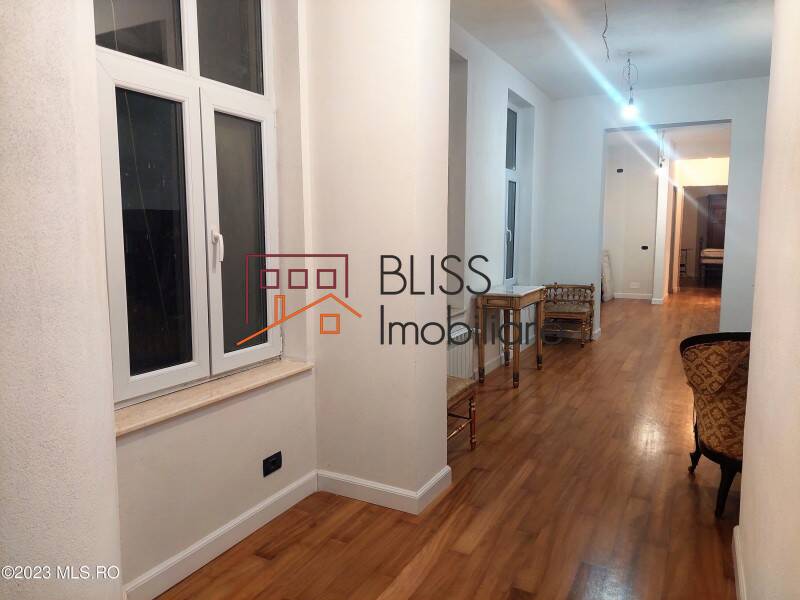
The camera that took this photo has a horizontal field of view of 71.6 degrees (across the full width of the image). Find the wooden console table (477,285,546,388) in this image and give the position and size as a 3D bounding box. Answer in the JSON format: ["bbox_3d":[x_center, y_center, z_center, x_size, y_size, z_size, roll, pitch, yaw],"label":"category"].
[{"bbox_3d":[1.040,0.315,5.131,0.395,0.799,0.885,3,7,28],"label":"wooden console table"}]

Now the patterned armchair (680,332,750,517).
[{"bbox_3d":[1.694,0.548,2.578,0.670,0.875,0.650,2,7,18],"label":"patterned armchair"}]

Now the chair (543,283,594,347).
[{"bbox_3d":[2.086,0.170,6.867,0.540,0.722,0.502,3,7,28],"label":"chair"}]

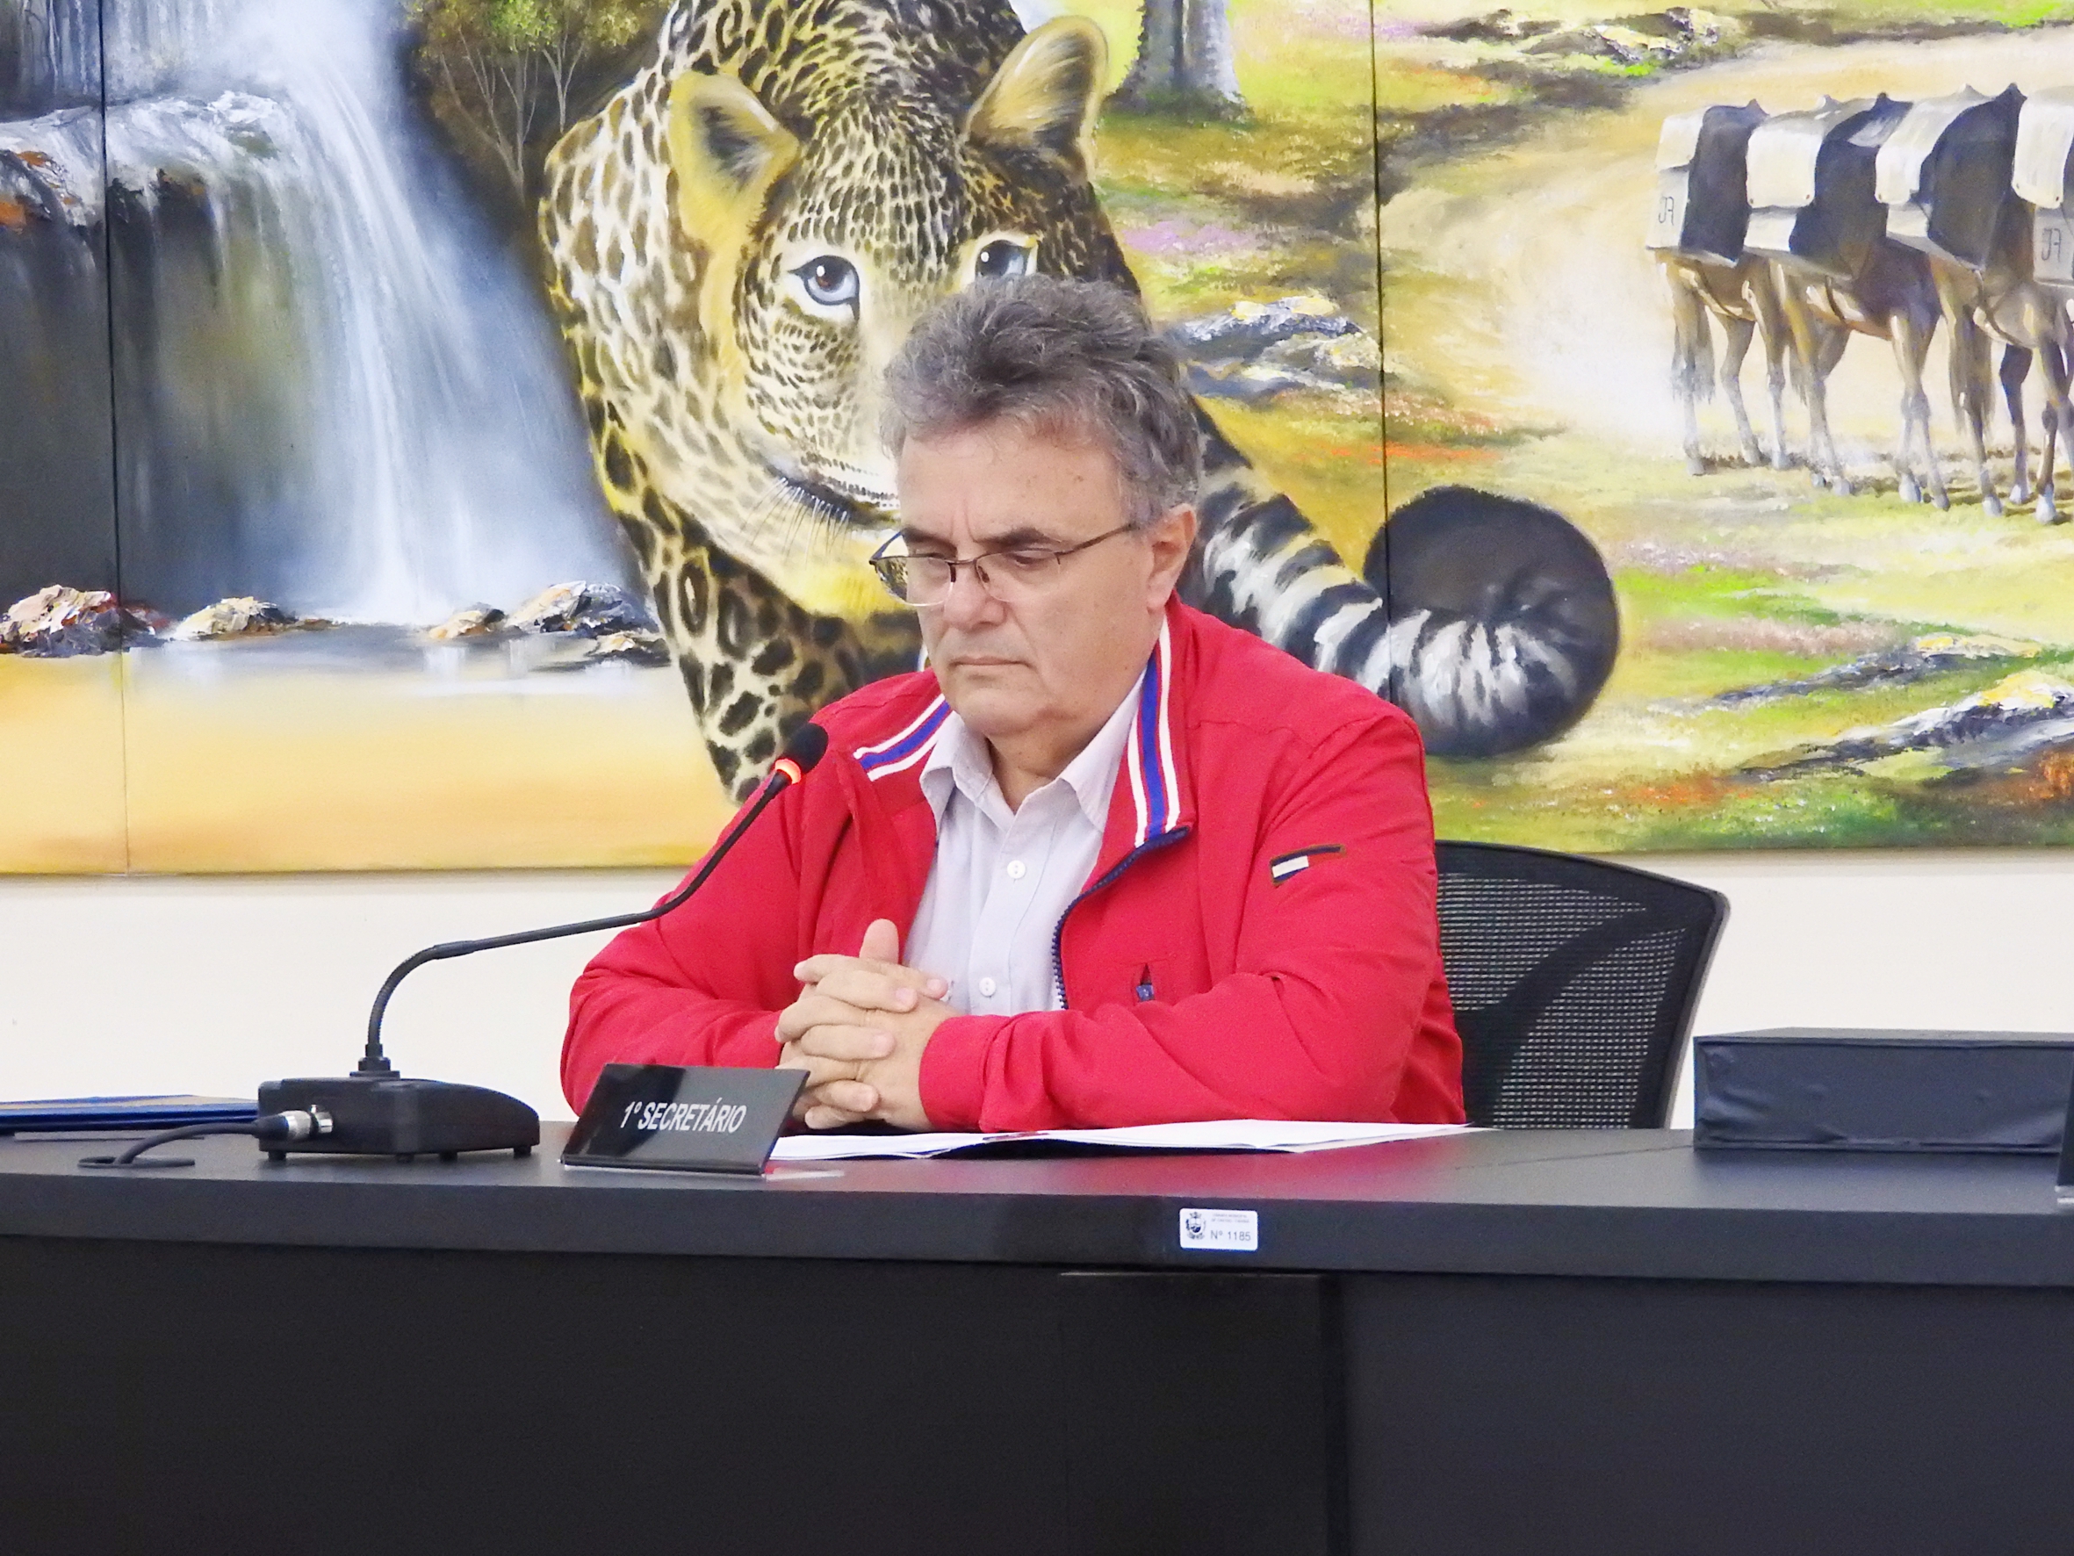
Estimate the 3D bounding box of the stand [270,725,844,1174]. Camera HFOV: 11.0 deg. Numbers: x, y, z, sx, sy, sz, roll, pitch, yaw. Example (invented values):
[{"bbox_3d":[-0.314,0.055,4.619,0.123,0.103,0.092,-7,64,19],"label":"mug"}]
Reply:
[{"bbox_3d":[-0.274,0.097,6.584,0.405,0.250,0.135,-3,2,-41],"label":"stand"}]

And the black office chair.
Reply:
[{"bbox_3d":[0.140,0.493,6.900,0.620,0.920,0.620,-1,1,34],"label":"black office chair"}]

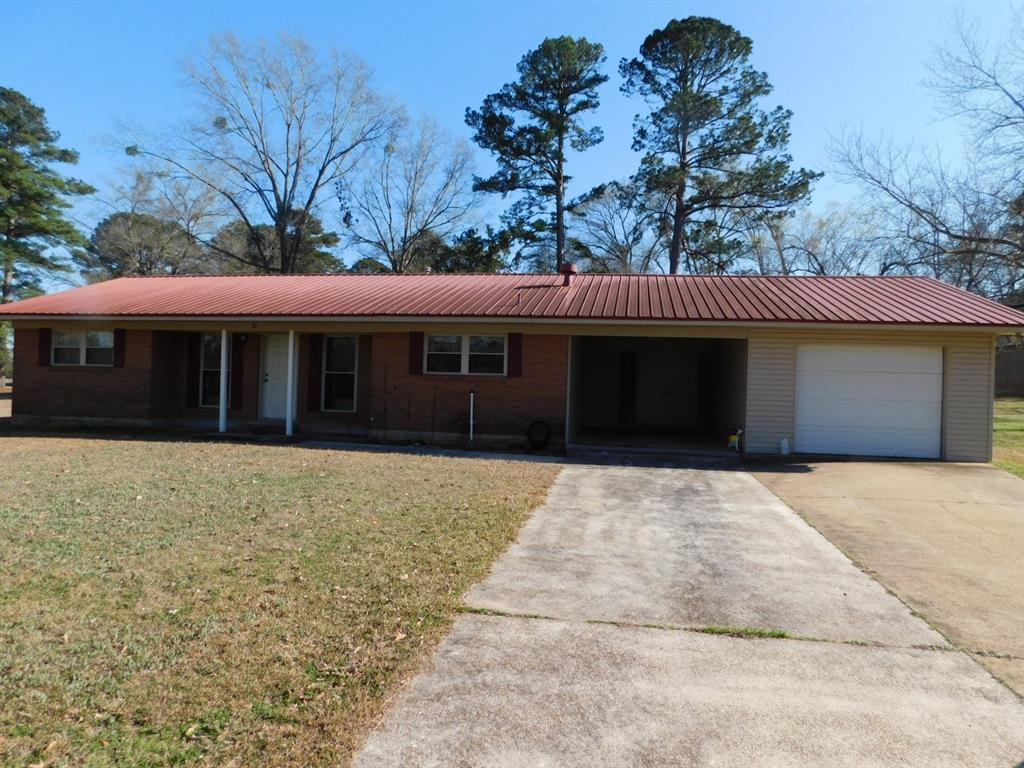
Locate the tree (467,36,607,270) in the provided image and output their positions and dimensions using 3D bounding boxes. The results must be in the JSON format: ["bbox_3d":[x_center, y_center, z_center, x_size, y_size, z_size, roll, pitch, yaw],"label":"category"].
[{"bbox_3d":[1.314,-9.735,40.046,7.984,21.384,7.584,2,1,1],"label":"tree"}]

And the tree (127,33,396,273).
[{"bbox_3d":[-12.249,-8.226,33.036,12.702,17.641,11.432,2,1,-21],"label":"tree"}]

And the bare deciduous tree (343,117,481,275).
[{"bbox_3d":[-6.146,-7.507,40.044,8.098,16.438,7.693,2,1,-9],"label":"bare deciduous tree"}]

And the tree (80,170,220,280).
[{"bbox_3d":[-25.089,-7.372,47.043,9.381,14.751,8.912,2,1,-28],"label":"tree"}]

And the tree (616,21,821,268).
[{"bbox_3d":[11.162,-9.332,37.044,10.444,21.301,9.400,2,1,16],"label":"tree"}]

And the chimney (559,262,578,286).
[{"bbox_3d":[1.365,-2.643,16.500,0.420,0.560,0.400,2,1,10],"label":"chimney"}]

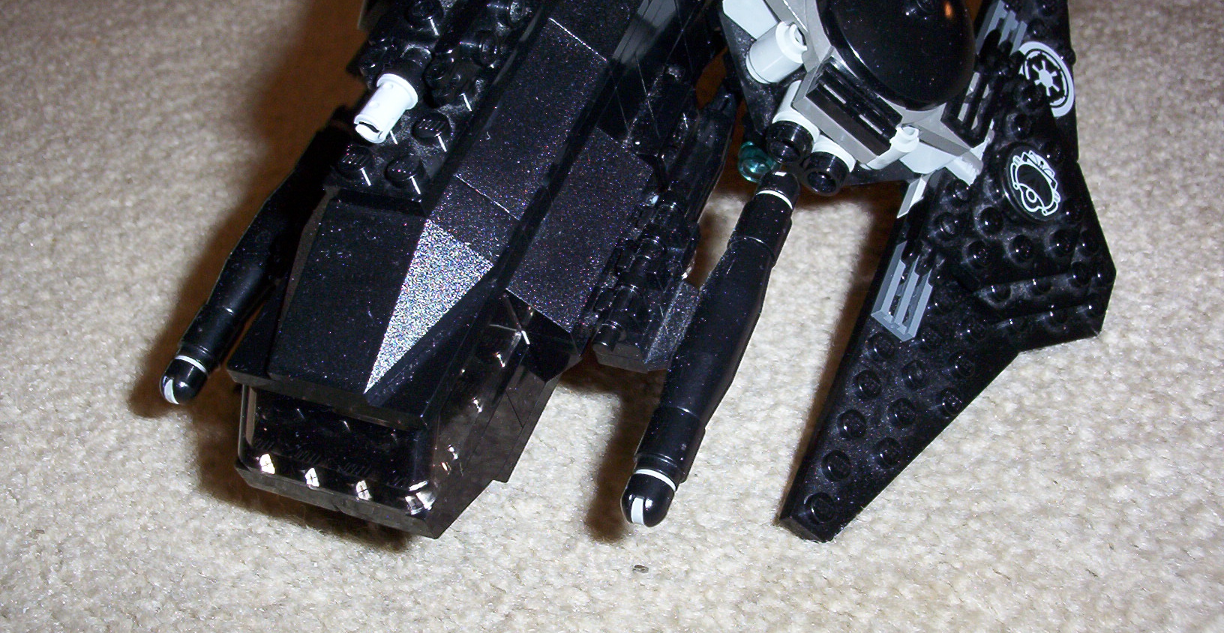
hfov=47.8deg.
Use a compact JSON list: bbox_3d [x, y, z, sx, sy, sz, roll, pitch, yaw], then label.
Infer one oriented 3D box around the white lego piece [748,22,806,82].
[{"bbox_3d":[0.028,-0.044,0.229,0.011,0.008,0.008,-31,27,55],"label":"white lego piece"}]

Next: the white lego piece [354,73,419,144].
[{"bbox_3d":[-0.032,-0.030,0.197,0.006,0.006,0.009,13,58,24],"label":"white lego piece"}]

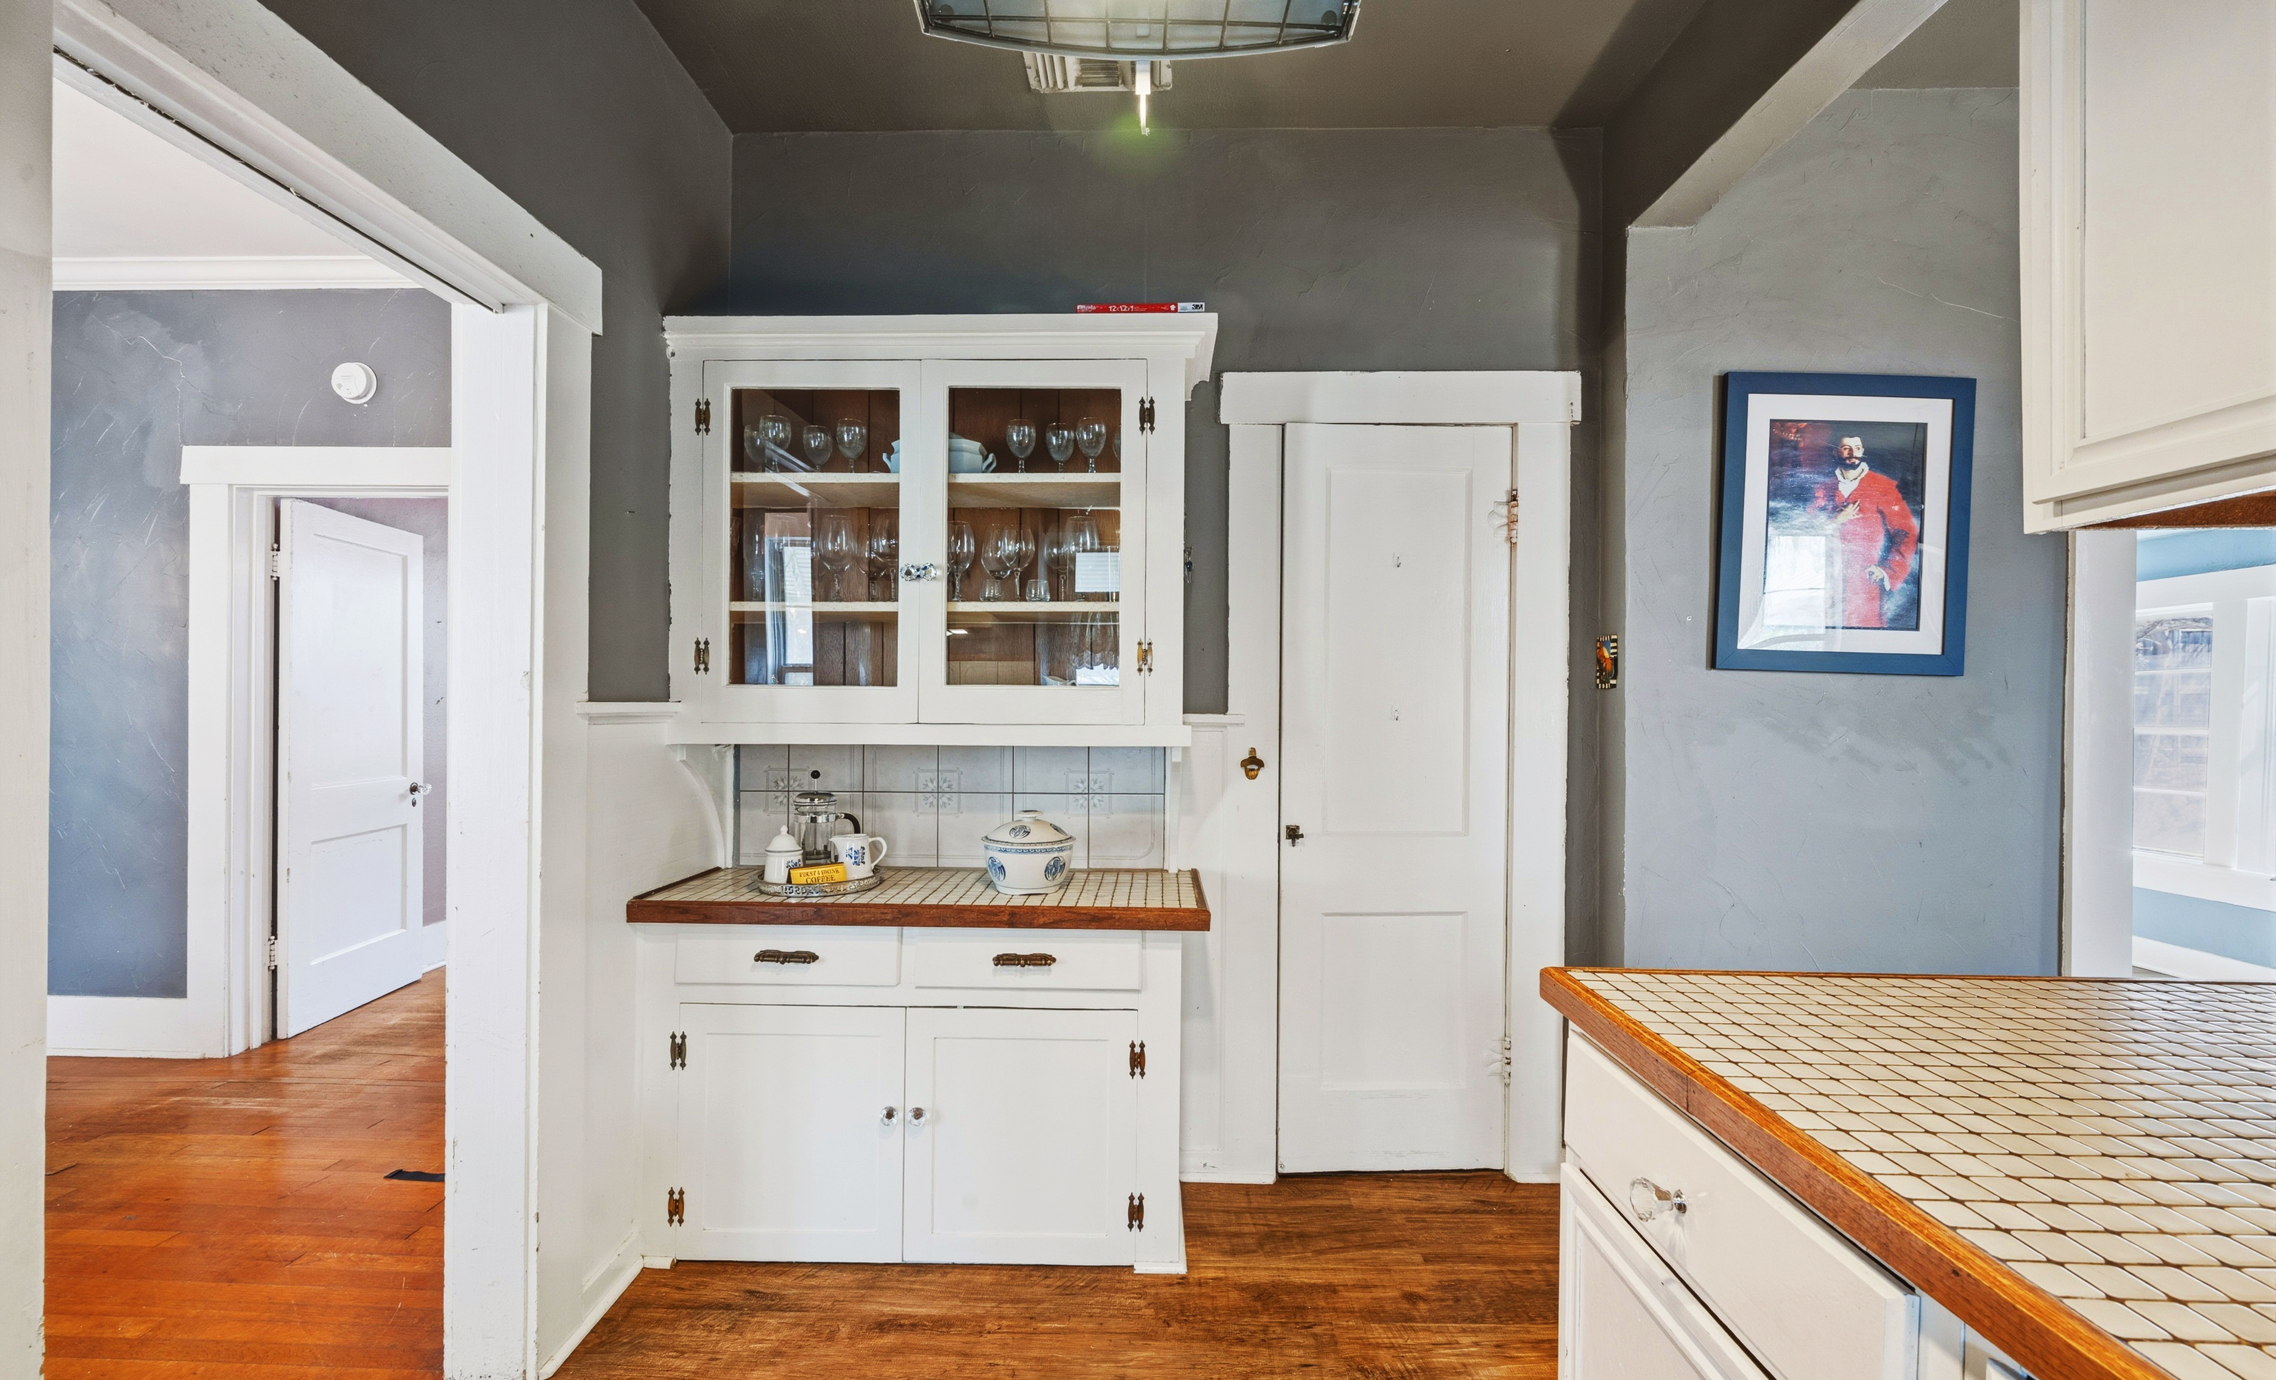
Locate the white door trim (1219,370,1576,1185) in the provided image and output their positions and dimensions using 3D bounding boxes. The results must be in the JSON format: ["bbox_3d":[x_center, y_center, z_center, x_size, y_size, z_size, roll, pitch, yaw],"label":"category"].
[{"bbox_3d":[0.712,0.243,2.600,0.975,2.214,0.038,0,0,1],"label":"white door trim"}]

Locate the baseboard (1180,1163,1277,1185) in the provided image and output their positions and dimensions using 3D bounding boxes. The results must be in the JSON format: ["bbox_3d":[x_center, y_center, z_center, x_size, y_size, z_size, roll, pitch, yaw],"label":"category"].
[{"bbox_3d":[0.247,1.318,2.602,0.252,0.060,0.022,0,0,1],"label":"baseboard"}]

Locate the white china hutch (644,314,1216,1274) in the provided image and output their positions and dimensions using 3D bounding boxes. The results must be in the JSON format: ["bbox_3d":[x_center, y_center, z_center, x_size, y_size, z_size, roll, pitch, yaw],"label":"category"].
[{"bbox_3d":[-0.477,0.229,2.387,1.311,2.230,0.475,0,0,1],"label":"white china hutch"}]

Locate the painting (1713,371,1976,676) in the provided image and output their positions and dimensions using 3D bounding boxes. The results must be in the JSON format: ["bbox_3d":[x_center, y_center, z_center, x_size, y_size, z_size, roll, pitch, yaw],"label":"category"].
[{"bbox_3d":[1.798,-0.420,2.418,0.619,0.754,0.026,2,0,1],"label":"painting"}]

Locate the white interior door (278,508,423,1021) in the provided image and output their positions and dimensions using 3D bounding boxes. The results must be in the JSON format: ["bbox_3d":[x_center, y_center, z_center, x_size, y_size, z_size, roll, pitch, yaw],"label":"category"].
[{"bbox_3d":[-3.255,0.305,3.959,0.040,2.030,0.760,0,0,-5],"label":"white interior door"}]

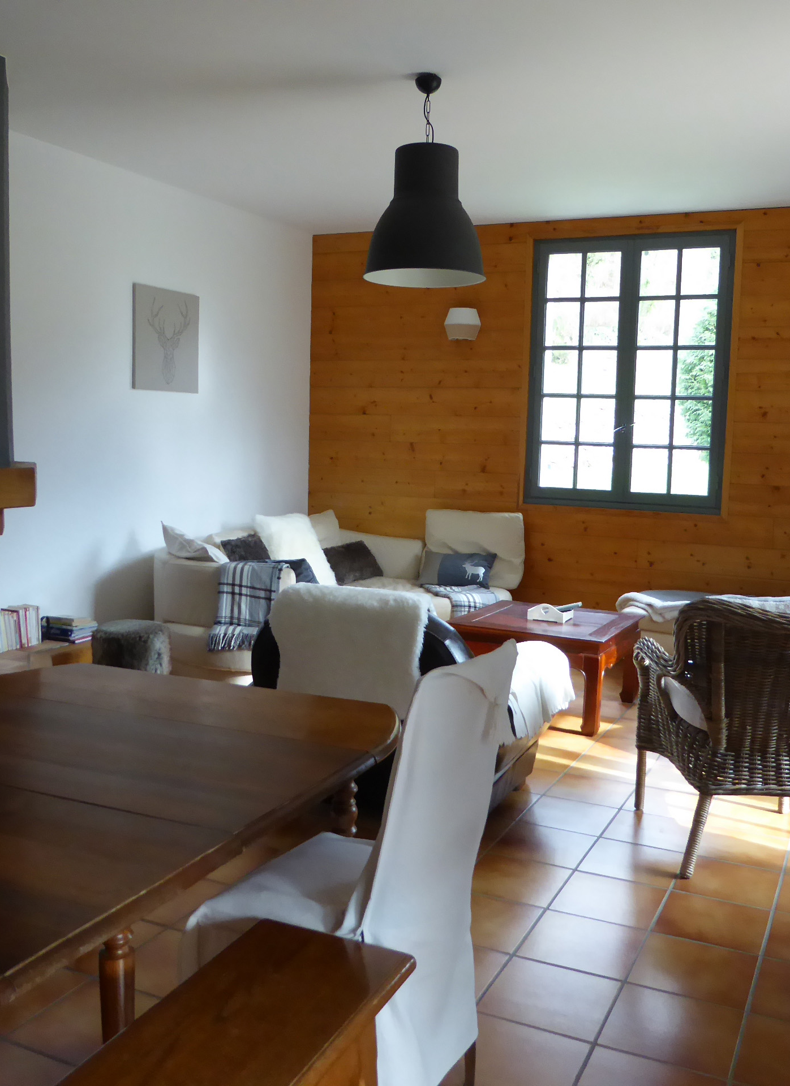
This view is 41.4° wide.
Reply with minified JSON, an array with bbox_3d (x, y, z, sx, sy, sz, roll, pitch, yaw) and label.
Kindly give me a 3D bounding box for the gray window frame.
[{"bbox_3d":[1.469,-1.070,6.655,1.261,1.710,0.090,5,8,25],"label":"gray window frame"}]

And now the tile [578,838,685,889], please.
[{"bbox_3d":[0.789,1.064,3.467,0.295,0.010,0.295,4,7,25],"label":"tile"}]

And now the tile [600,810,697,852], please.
[{"bbox_3d":[0.930,1.044,3.772,0.298,0.012,0.298,4,7,25],"label":"tile"}]

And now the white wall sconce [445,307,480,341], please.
[{"bbox_3d":[0.451,-1.470,7.004,0.240,0.210,0.110,5,8,25],"label":"white wall sconce"}]

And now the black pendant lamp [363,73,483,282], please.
[{"bbox_3d":[0.122,-1.383,3.955,0.470,0.751,0.470,1,7,0],"label":"black pendant lamp"}]

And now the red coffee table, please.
[{"bbox_3d":[0.778,0.617,5.320,0.777,0.461,0.700,5,8,27],"label":"red coffee table"}]

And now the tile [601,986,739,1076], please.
[{"bbox_3d":[0.670,1.171,2.519,0.295,0.010,0.295,4,7,25],"label":"tile"}]

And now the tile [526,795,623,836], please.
[{"bbox_3d":[0.654,1.023,3.903,0.298,0.012,0.298,4,7,25],"label":"tile"}]

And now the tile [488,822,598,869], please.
[{"bbox_3d":[0.515,1.044,3.596,0.295,0.010,0.295,4,7,25],"label":"tile"}]

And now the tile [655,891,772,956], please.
[{"bbox_3d":[0.940,1.122,3.087,0.298,0.012,0.298,4,7,25],"label":"tile"}]

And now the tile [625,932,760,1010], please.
[{"bbox_3d":[0.801,1.143,2.792,0.295,0.010,0.295,4,7,25],"label":"tile"}]

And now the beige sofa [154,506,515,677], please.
[{"bbox_3d":[-0.193,0.249,6.545,1.857,0.853,1.796,5,8,25],"label":"beige sofa"}]

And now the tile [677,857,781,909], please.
[{"bbox_3d":[1.073,1.093,3.364,0.298,0.012,0.298,4,7,25],"label":"tile"}]

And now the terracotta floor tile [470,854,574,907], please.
[{"bbox_3d":[0.388,1.081,3.348,0.298,0.012,0.298,4,7,25],"label":"terracotta floor tile"}]

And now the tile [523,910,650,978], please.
[{"bbox_3d":[0.530,1.130,2.941,0.298,0.012,0.298,4,7,25],"label":"tile"}]

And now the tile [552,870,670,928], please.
[{"bbox_3d":[0.658,1.093,3.194,0.295,0.010,0.295,4,7,25],"label":"tile"}]

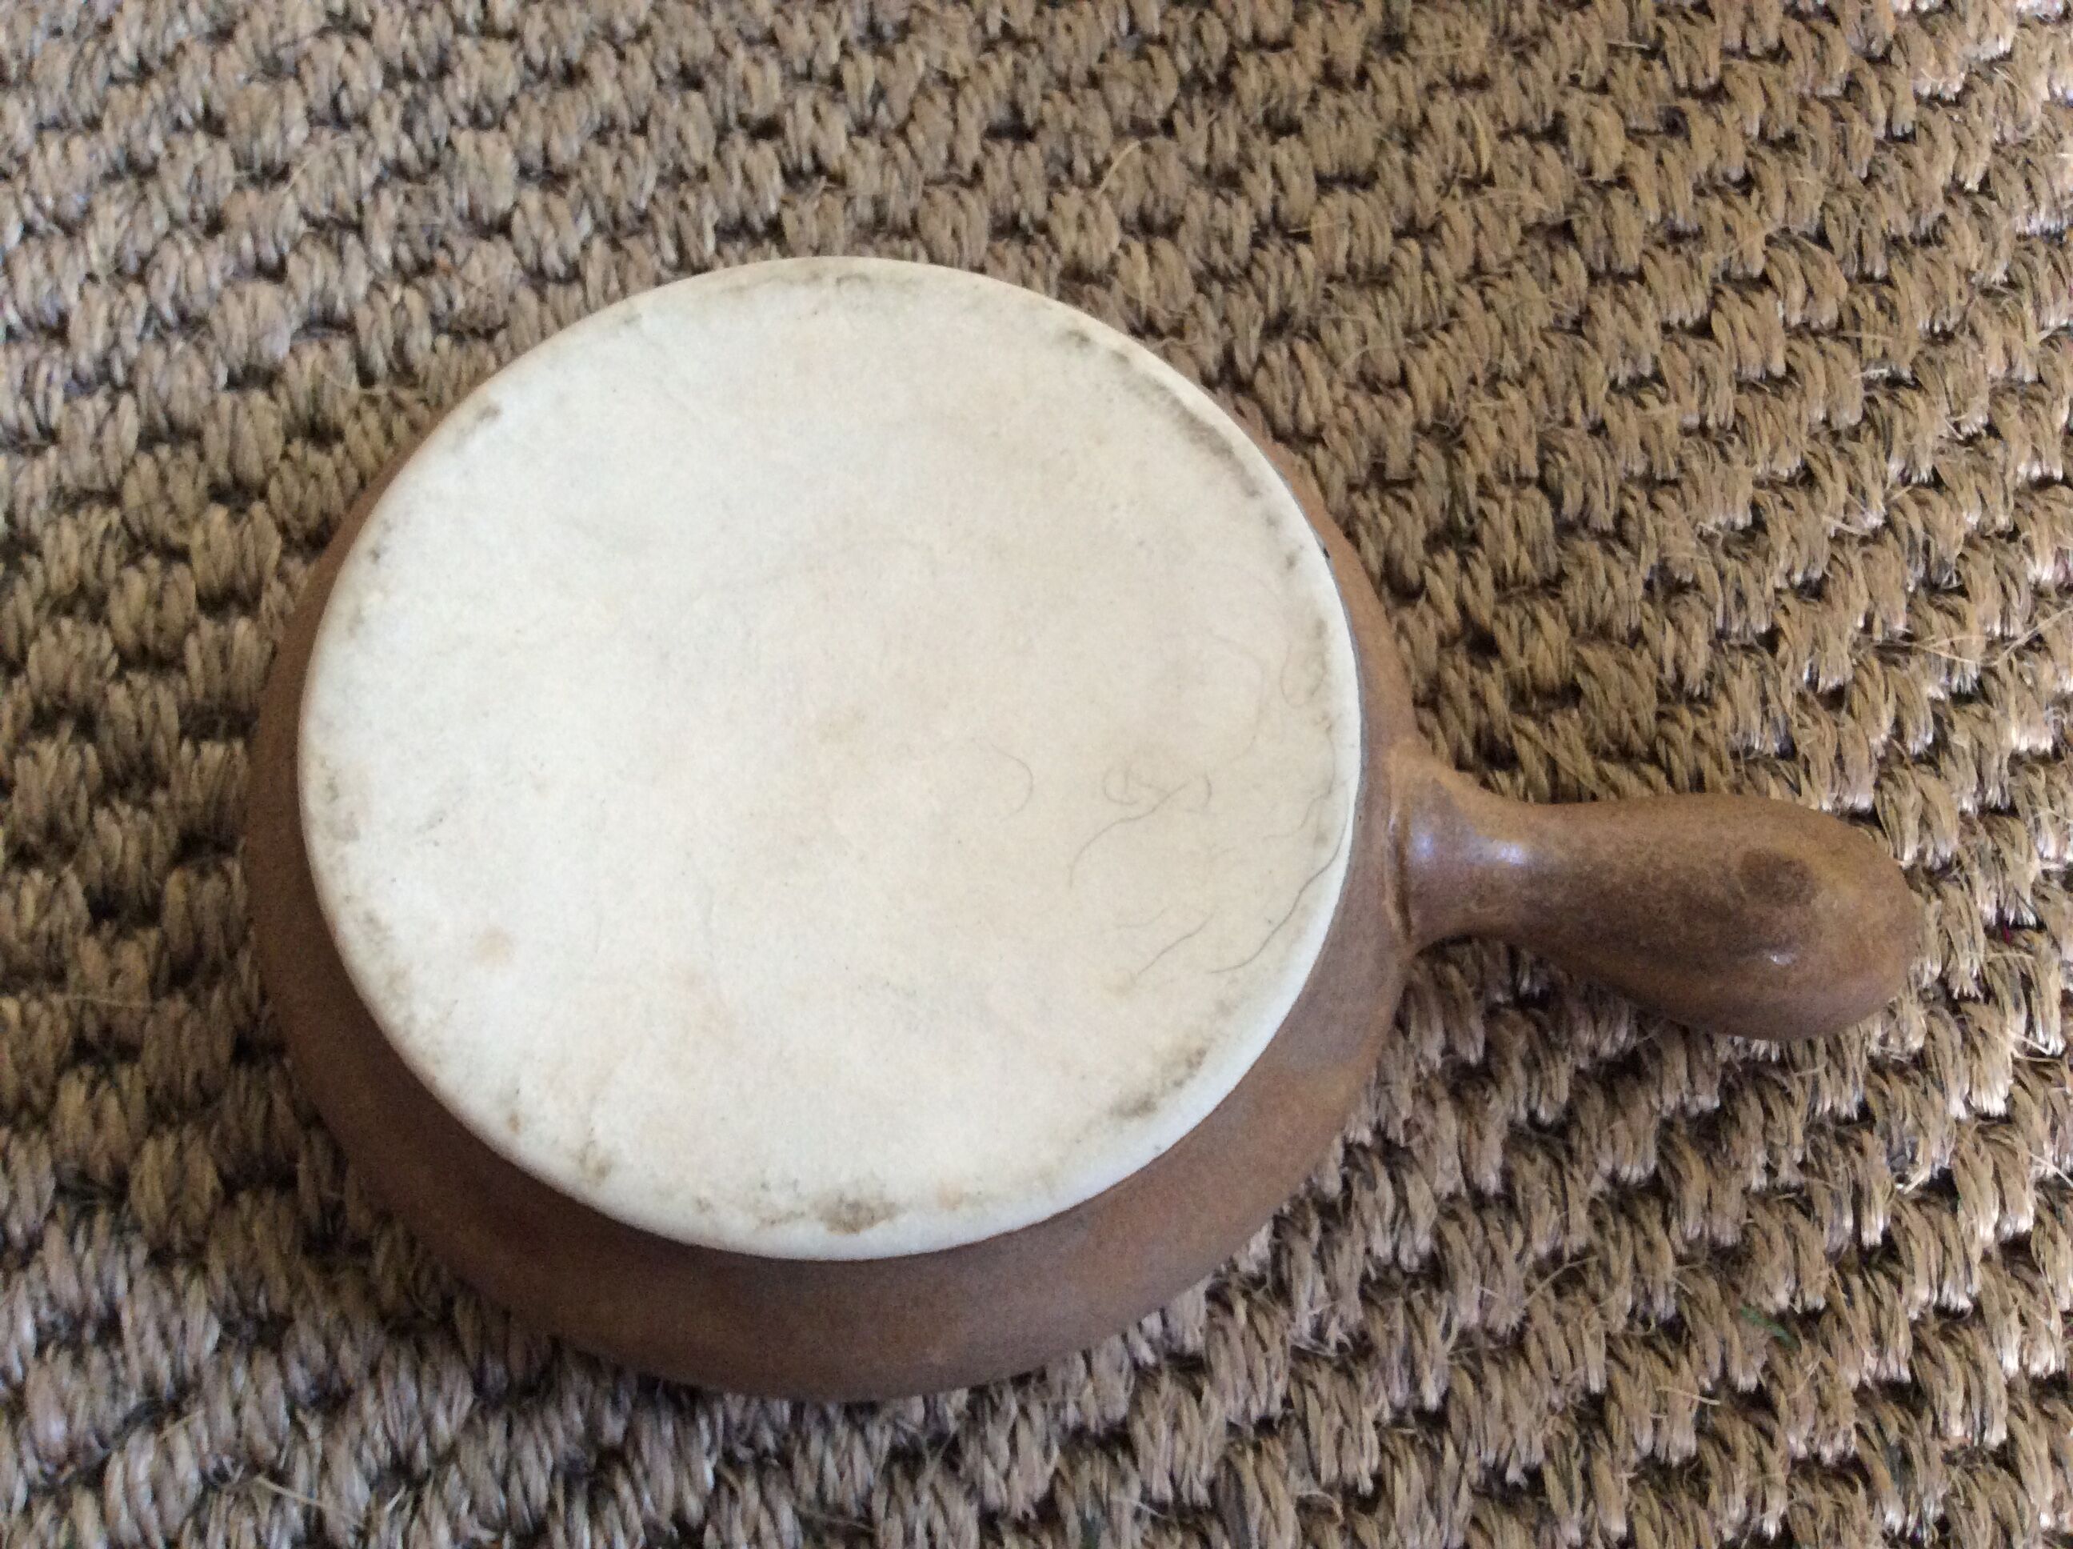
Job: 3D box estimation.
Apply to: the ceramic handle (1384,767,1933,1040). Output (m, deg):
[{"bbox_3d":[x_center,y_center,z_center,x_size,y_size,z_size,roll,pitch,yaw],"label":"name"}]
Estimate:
[{"bbox_3d":[0.082,0.015,0.253,0.070,0.029,0.030,7,73,-2],"label":"ceramic handle"}]

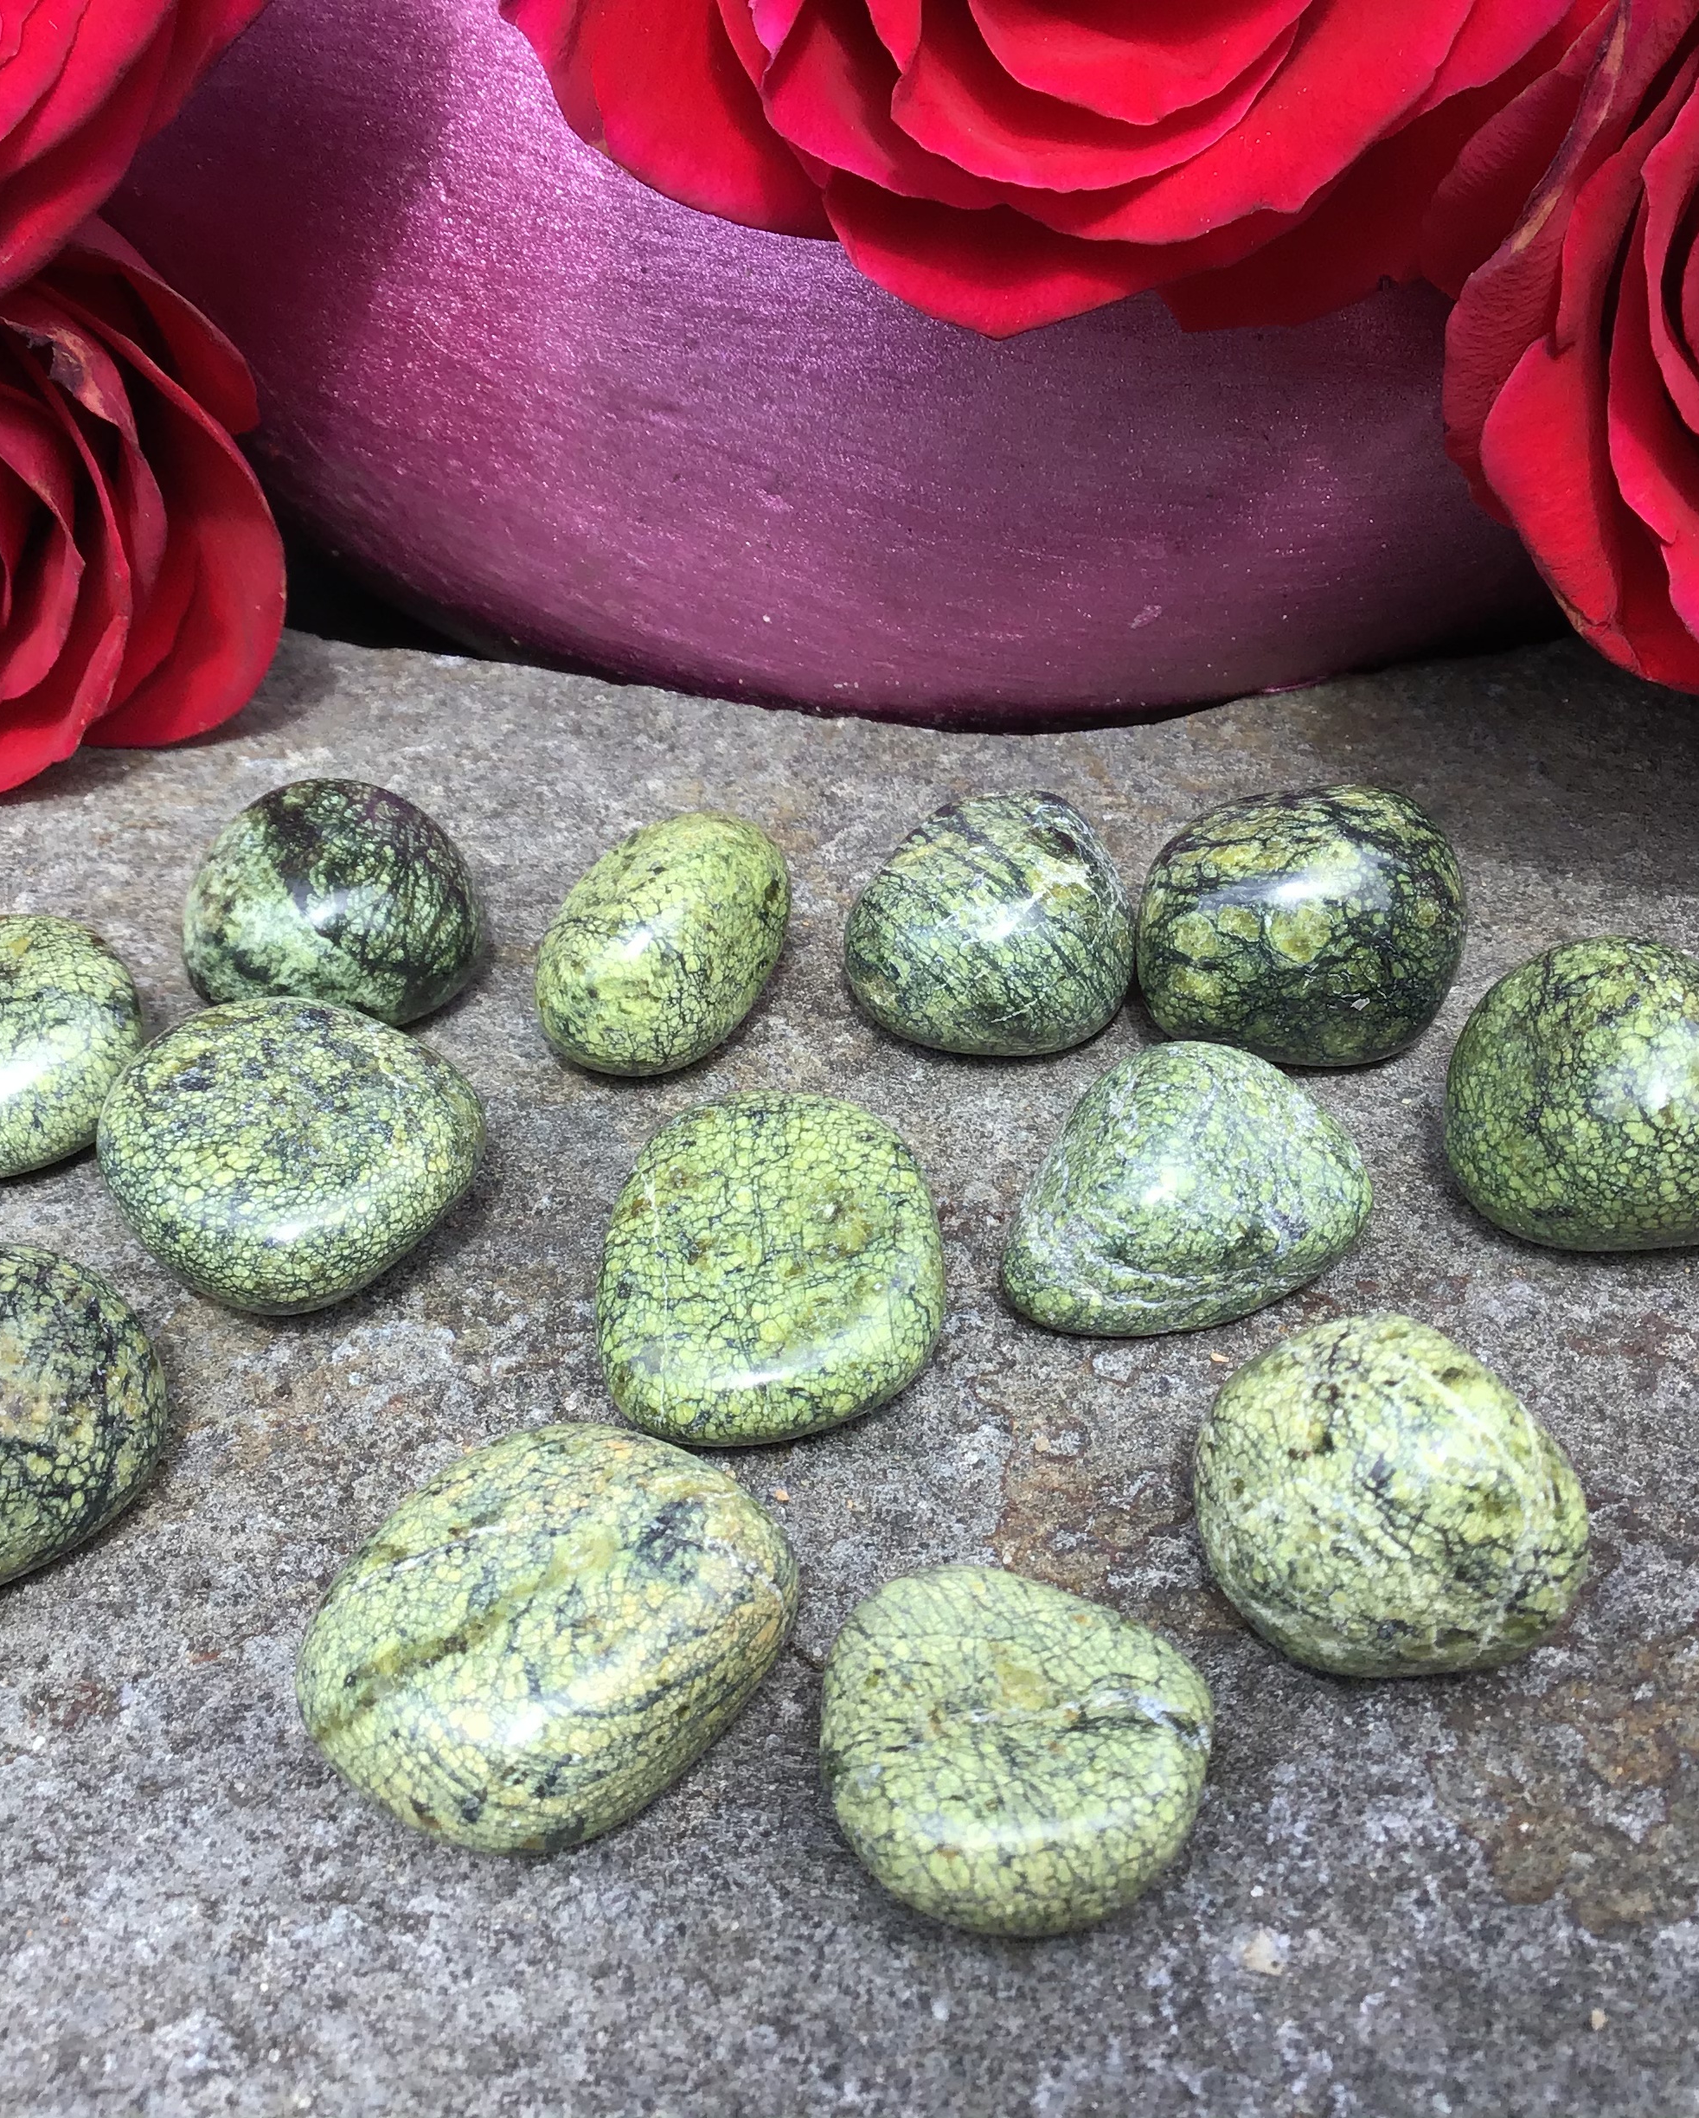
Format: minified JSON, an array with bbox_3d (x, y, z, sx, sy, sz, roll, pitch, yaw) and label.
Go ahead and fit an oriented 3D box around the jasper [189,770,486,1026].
[{"bbox_3d":[-0.043,-0.013,0.211,0.023,0.017,0.025,-24,43,-30],"label":"jasper"}]

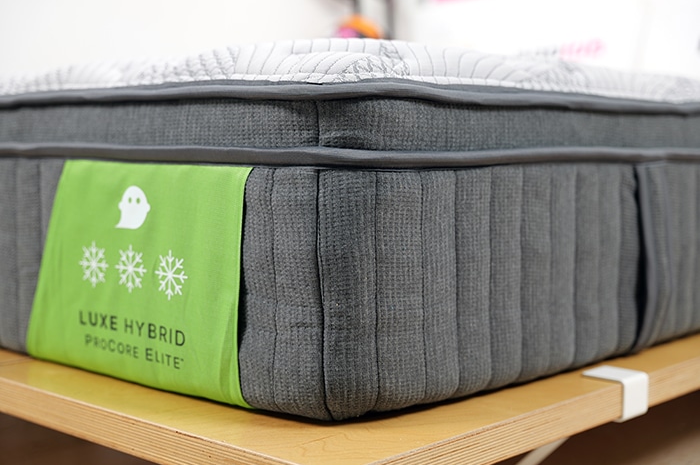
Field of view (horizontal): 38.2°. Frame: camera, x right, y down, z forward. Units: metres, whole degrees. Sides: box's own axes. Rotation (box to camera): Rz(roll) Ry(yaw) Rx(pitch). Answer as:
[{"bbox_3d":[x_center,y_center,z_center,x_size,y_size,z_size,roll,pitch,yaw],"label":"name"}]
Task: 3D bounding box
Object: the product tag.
[{"bbox_3d":[-0.214,0.040,1.011,0.325,0.218,0.030,4,7,39],"label":"product tag"}]

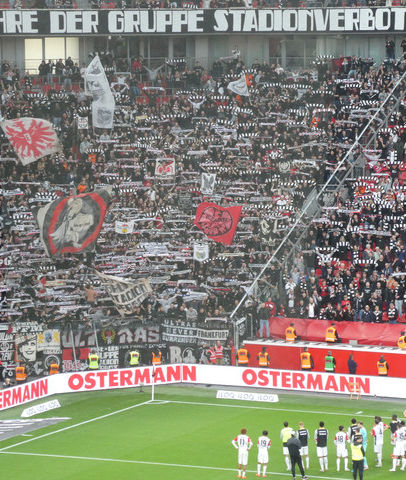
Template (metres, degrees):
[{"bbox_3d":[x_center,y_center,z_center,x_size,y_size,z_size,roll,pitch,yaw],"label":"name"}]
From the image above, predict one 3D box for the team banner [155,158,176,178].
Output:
[{"bbox_3d":[-2.062,-3.894,136.500,1.080,1.130,0.060,-1,6,-7],"label":"team banner"}]

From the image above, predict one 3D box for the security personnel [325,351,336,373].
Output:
[{"bbox_3d":[6.006,6.143,117.538,0.560,1.800,0.400,2,6,26],"label":"security personnel"}]

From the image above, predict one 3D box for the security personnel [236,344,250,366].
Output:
[{"bbox_3d":[1.979,5.963,121.476,0.600,1.800,0.380,1,6,16],"label":"security personnel"}]

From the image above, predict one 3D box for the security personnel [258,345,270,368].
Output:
[{"bbox_3d":[2.961,6.085,120.805,0.580,1.800,0.380,2,6,25],"label":"security personnel"}]

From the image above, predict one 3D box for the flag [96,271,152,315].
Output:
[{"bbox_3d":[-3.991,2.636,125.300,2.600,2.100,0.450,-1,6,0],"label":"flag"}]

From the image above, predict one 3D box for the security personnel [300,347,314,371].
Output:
[{"bbox_3d":[5.036,6.071,120.696,0.600,1.800,0.400,2,6,23],"label":"security personnel"}]

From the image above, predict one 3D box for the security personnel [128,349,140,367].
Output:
[{"bbox_3d":[-3.320,6.098,121.442,0.580,1.800,0.380,-2,6,-10],"label":"security personnel"}]

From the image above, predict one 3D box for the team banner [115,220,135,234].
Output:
[{"bbox_3d":[-3.931,-0.634,126.608,1.022,0.715,0.120,-1,6,-3],"label":"team banner"}]

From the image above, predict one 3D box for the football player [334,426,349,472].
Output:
[{"bbox_3d":[5.477,8.199,98.277,0.600,1.790,0.420,1,6,12],"label":"football player"}]

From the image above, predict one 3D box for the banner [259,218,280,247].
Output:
[{"bbox_3d":[3.373,-0.380,126.608,1.022,1.430,0.120,0,6,9],"label":"banner"}]

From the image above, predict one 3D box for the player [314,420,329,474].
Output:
[{"bbox_3d":[4.681,8.169,98.457,0.540,1.930,0.380,-1,6,-5],"label":"player"}]

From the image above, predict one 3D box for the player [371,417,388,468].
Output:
[{"bbox_3d":[6.980,8.046,99.029,0.600,1.920,0.450,-4,6,-30],"label":"player"}]

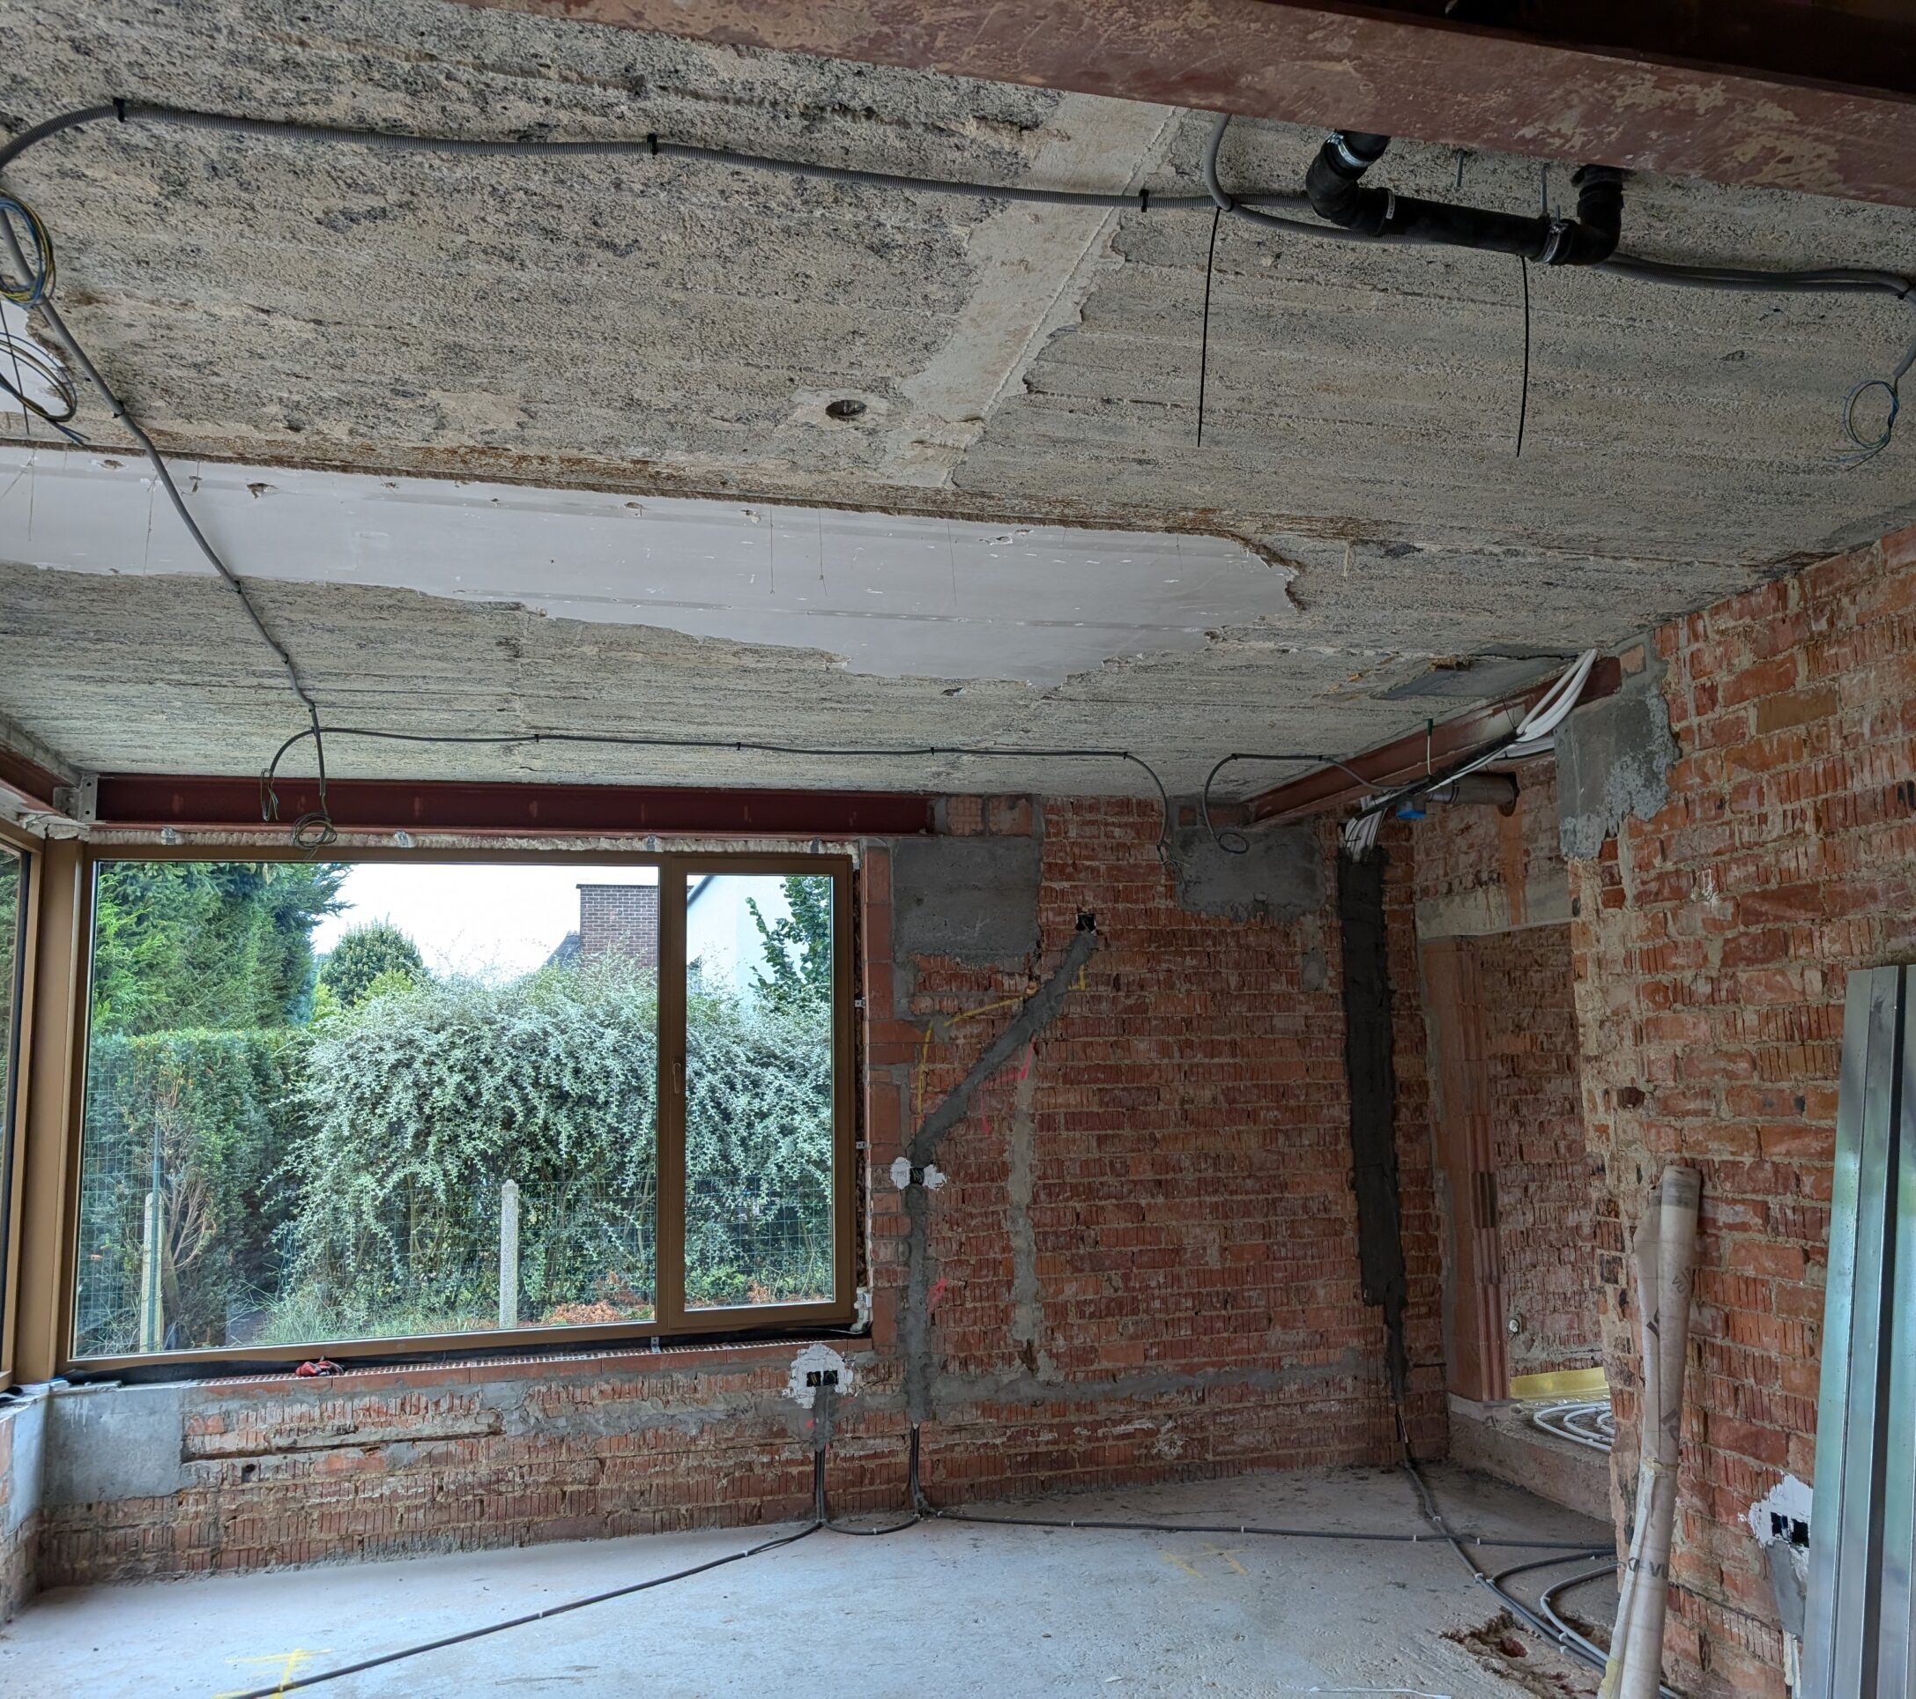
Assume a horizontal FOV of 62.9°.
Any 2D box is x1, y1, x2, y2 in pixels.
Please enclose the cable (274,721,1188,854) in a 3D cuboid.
[{"bbox_3d":[-0.637,-0.143,4.730,2.742,0.348,0.150,1,-8,-14],"label":"cable"}]

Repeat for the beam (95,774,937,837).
[{"bbox_3d":[-1.405,-0.129,5.323,2.720,0.165,0.140,1,-8,-14],"label":"beam"}]

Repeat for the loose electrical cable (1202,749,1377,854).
[{"bbox_3d":[1.081,-0.142,5.110,0.642,0.324,0.130,1,-8,-14],"label":"loose electrical cable"}]

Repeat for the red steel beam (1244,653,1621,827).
[{"bbox_3d":[1.452,-0.293,4.957,0.120,0.100,2.120,1,-8,-16],"label":"red steel beam"}]

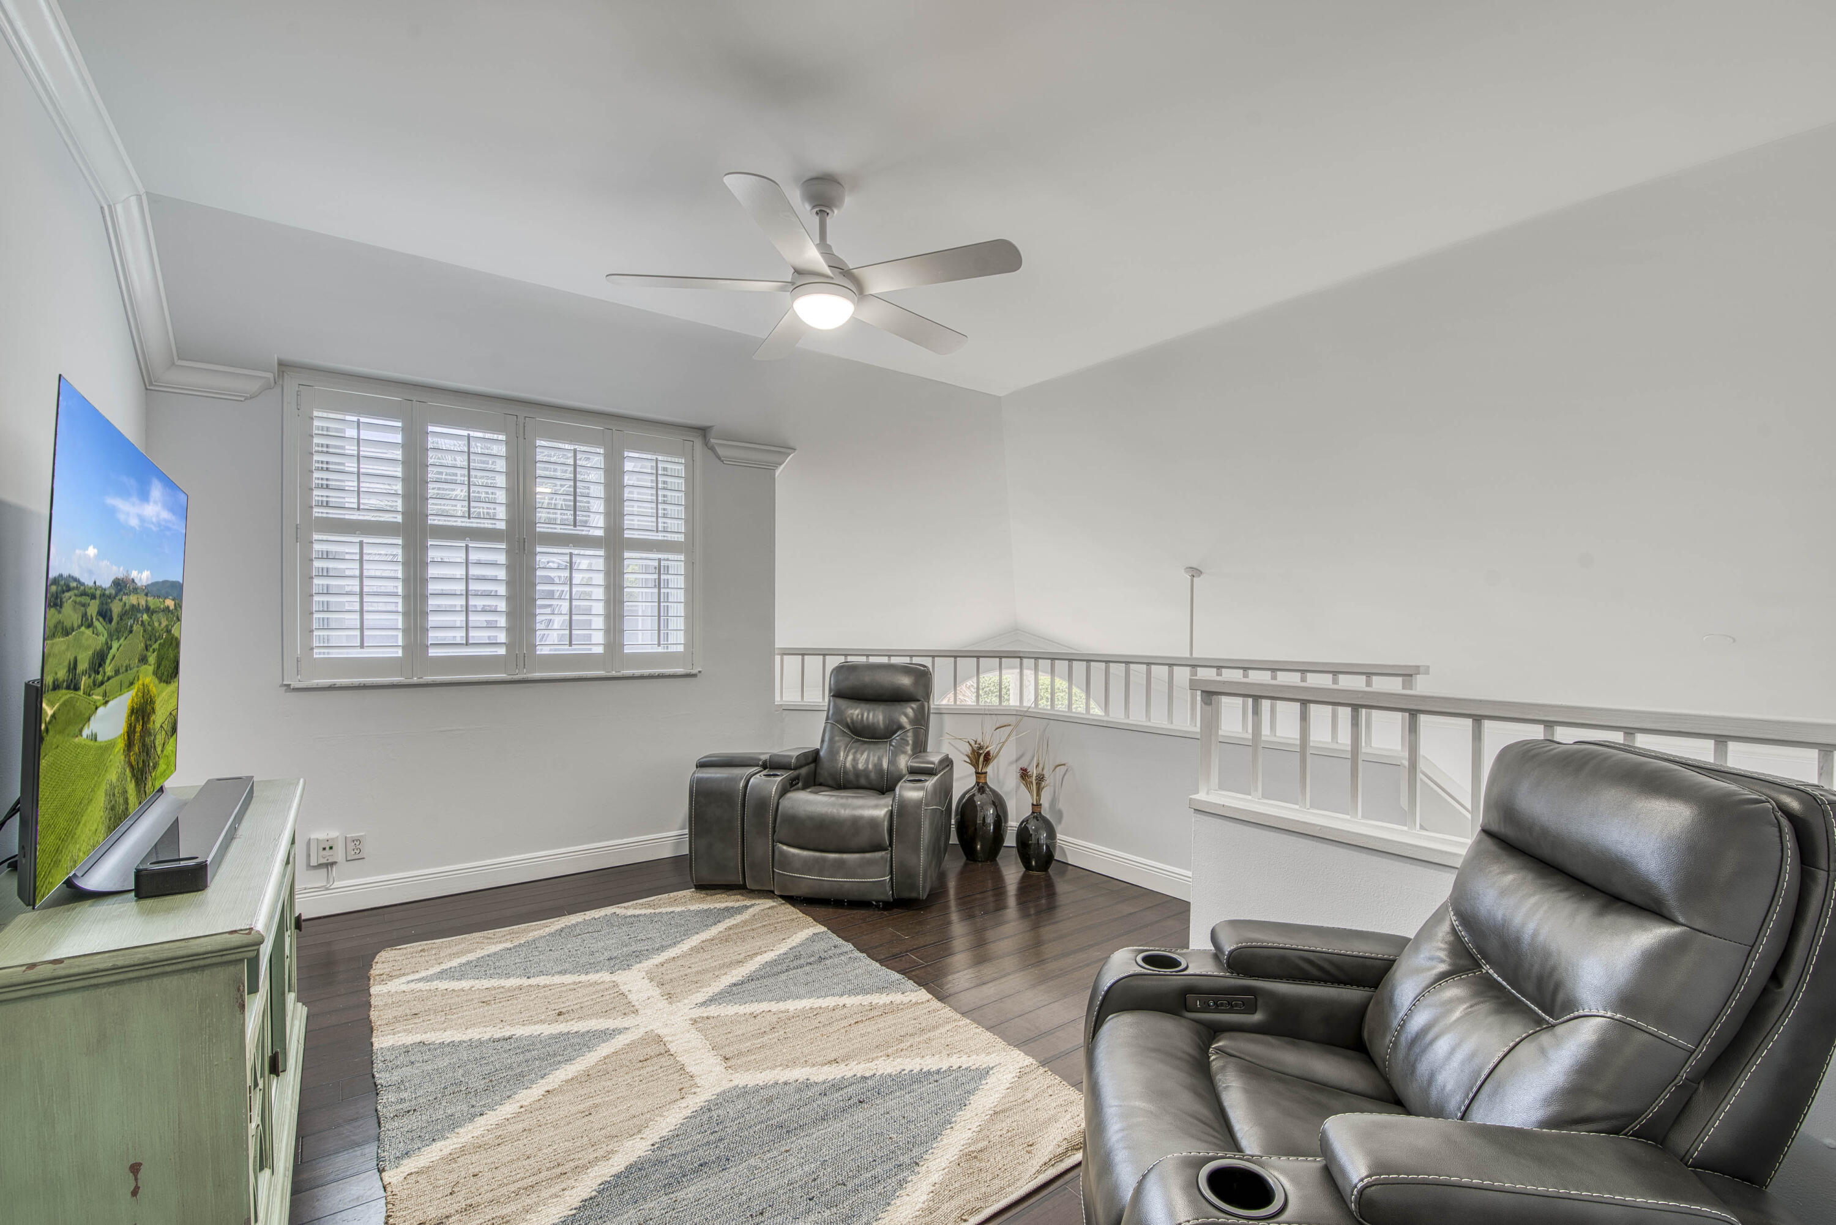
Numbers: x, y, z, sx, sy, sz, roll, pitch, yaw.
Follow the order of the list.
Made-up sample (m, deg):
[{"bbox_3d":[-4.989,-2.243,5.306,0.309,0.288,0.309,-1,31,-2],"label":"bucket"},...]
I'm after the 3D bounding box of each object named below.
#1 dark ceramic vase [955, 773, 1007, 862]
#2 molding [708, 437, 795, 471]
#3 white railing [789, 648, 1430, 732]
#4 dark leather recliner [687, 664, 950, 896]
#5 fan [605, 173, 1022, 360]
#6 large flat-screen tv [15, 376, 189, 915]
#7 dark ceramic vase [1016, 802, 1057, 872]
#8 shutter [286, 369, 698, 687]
[{"bbox_3d":[0.346,1.098,4.161,0.280,0.465,0.280,0,-1,0],"label":"dark ceramic vase"},{"bbox_3d":[-0.944,-0.900,4.405,0.514,0.116,0.085,1,-1,-35],"label":"molding"},{"bbox_3d":[0.675,0.397,3.906,3.217,0.365,0.786,-1,-1,34],"label":"white railing"},{"bbox_3d":[-0.452,0.794,3.926,1.140,1.060,0.920,0,-1,8],"label":"dark leather recliner"},{"bbox_3d":[-0.299,-1.122,2.405,1.270,0.485,1.270,0,-1,0],"label":"fan"},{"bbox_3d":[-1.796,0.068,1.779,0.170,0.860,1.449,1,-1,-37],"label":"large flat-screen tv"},{"bbox_3d":[0.614,1.156,3.970,0.207,0.345,0.207,0,-1,0],"label":"dark ceramic vase"},{"bbox_3d":[-1.936,-0.349,3.716,1.752,1.334,0.090,1,-1,-35],"label":"shutter"}]

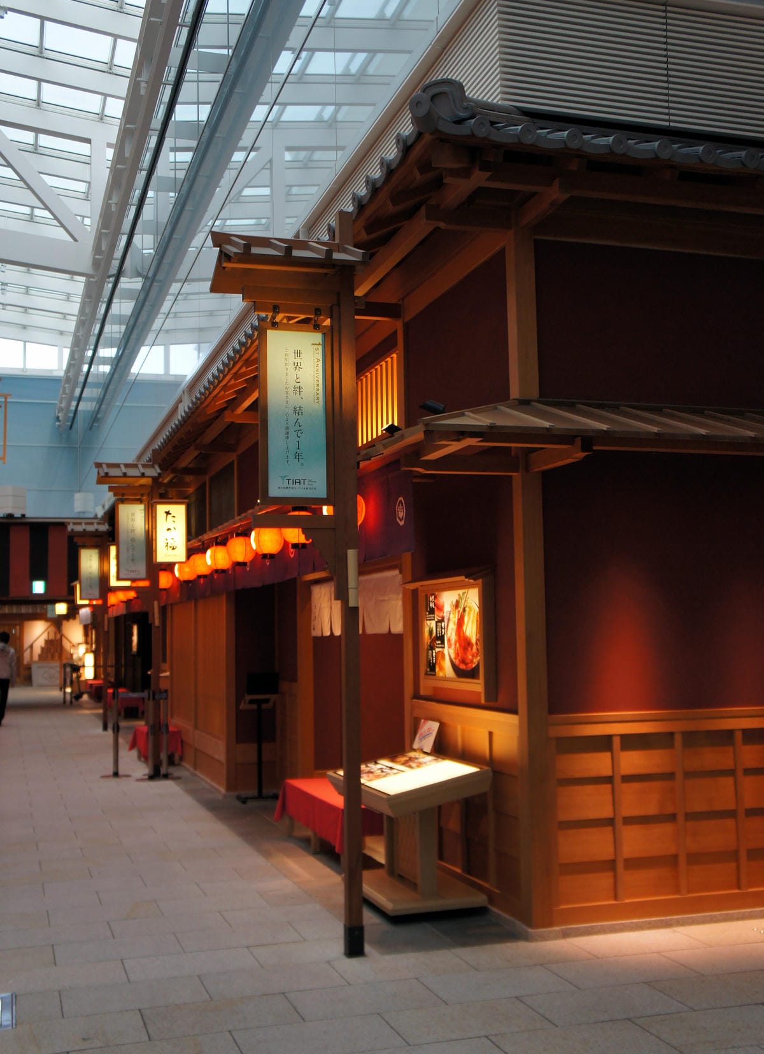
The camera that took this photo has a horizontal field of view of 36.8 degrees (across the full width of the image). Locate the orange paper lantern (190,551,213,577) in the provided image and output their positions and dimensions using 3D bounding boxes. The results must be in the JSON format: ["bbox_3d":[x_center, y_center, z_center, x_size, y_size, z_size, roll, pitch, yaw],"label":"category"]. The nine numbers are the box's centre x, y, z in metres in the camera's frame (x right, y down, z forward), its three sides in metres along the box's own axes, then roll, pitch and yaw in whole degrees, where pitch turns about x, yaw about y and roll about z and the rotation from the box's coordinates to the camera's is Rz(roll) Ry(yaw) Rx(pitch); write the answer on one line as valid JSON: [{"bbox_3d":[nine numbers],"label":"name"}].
[{"bbox_3d":[-1.810,0.374,11.520,0.245,0.270,0.245,1,-5,-18],"label":"orange paper lantern"}]

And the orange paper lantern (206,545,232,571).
[{"bbox_3d":[-1.482,0.283,10.489,0.240,0.265,0.240,1,-6,-18],"label":"orange paper lantern"}]

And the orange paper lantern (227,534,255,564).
[{"bbox_3d":[-1.167,0.182,9.526,0.240,0.265,0.240,1,-6,-18],"label":"orange paper lantern"}]

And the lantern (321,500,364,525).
[{"bbox_3d":[-0.218,-0.099,6.652,0.245,0.270,0.245,1,-5,-18],"label":"lantern"}]

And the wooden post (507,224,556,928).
[{"bbox_3d":[0.767,0.207,6.028,0.117,3.700,0.117,1,-6,-18],"label":"wooden post"}]

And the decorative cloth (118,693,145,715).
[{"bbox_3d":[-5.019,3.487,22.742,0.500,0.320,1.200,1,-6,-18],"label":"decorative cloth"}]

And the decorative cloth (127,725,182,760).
[{"bbox_3d":[-2.826,2.687,14.350,0.520,0.340,0.950,1,-5,-18],"label":"decorative cloth"}]

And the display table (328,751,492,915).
[{"bbox_3d":[0.130,1.745,6.686,0.580,0.780,1.150,1,-6,-18],"label":"display table"}]

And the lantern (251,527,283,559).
[{"bbox_3d":[-0.858,0.098,8.607,0.245,0.270,0.245,1,-5,-18],"label":"lantern"}]

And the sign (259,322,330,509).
[{"bbox_3d":[-0.437,-0.569,5.890,0.380,0.930,0.060,1,-5,-18],"label":"sign"}]

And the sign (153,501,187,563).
[{"bbox_3d":[-2.244,0.067,12.158,0.335,0.660,0.150,1,-5,-18],"label":"sign"}]

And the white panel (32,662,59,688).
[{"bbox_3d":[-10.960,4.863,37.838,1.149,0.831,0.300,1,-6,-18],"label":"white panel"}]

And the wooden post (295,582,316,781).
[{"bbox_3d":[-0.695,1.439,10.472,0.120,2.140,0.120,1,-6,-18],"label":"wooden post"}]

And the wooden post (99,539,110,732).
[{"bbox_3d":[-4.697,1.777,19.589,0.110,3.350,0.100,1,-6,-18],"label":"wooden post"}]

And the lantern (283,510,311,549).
[{"bbox_3d":[-0.549,0.006,7.633,0.240,0.265,0.240,1,-6,-18],"label":"lantern"}]

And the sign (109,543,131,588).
[{"bbox_3d":[-3.961,0.598,17.409,0.335,0.660,0.150,1,-5,-18],"label":"sign"}]

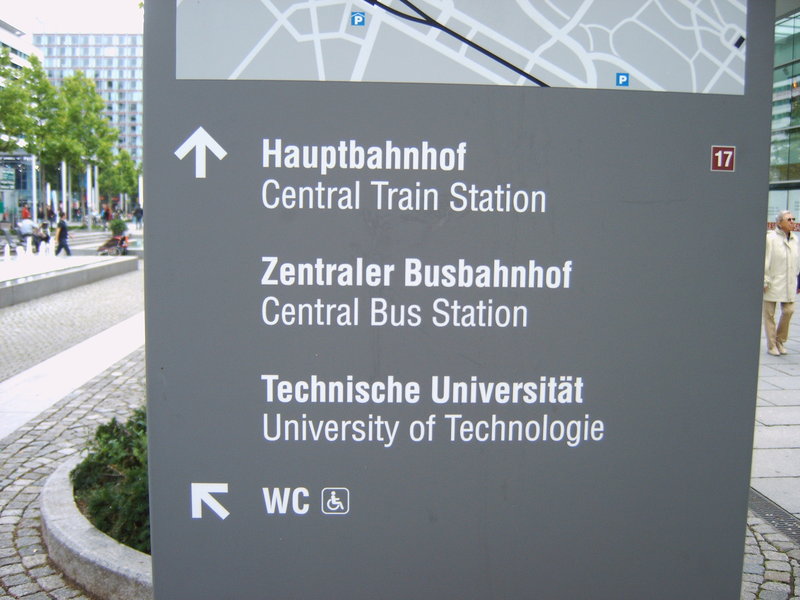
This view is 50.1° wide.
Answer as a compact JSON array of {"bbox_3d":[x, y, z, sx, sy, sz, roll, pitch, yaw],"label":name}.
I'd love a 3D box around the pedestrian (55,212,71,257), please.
[{"bbox_3d":[-10.854,-1.962,27.500,0.520,1.720,0.520,-1,6,-9],"label":"pedestrian"}]

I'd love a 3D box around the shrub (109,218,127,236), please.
[{"bbox_3d":[-13.201,-3.359,40.000,0.840,0.880,0.840,0,5,0],"label":"shrub"}]

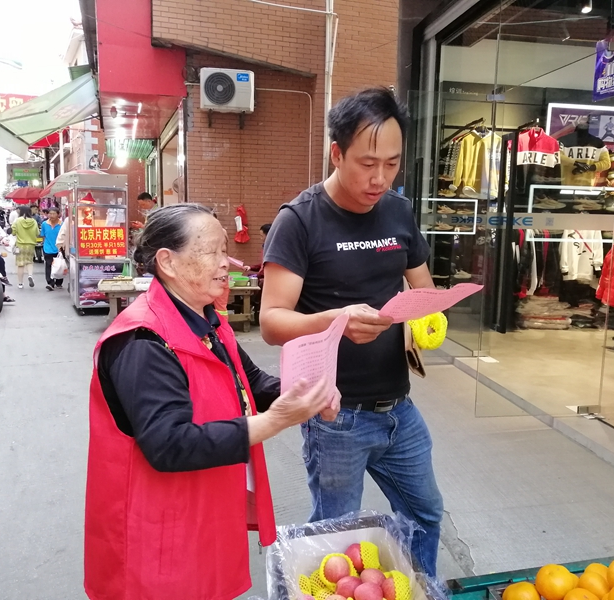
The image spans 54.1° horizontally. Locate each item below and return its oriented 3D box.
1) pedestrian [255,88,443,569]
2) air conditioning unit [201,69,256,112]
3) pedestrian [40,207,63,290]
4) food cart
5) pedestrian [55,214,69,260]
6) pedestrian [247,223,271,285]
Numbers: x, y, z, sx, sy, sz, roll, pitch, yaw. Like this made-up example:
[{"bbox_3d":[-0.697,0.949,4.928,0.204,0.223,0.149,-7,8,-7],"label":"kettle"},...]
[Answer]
[{"bbox_3d":[0.113,0.410,1.481,0.530,1.760,0.460,-1,8,-18],"label":"pedestrian"},{"bbox_3d":[-1.138,-2.952,8.546,0.740,0.545,0.290,-1,8,-13],"label":"air conditioning unit"},{"bbox_3d":[-4.760,-0.963,11.239,0.500,1.580,0.420,-2,9,-24],"label":"pedestrian"},{"bbox_3d":[-3.208,-0.860,9.230,0.710,2.000,1.180,-3,9,-26],"label":"food cart"},{"bbox_3d":[-4.266,-0.899,10.792,0.420,1.600,0.500,6,9,30],"label":"pedestrian"},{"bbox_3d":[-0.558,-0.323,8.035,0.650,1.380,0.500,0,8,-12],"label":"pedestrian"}]

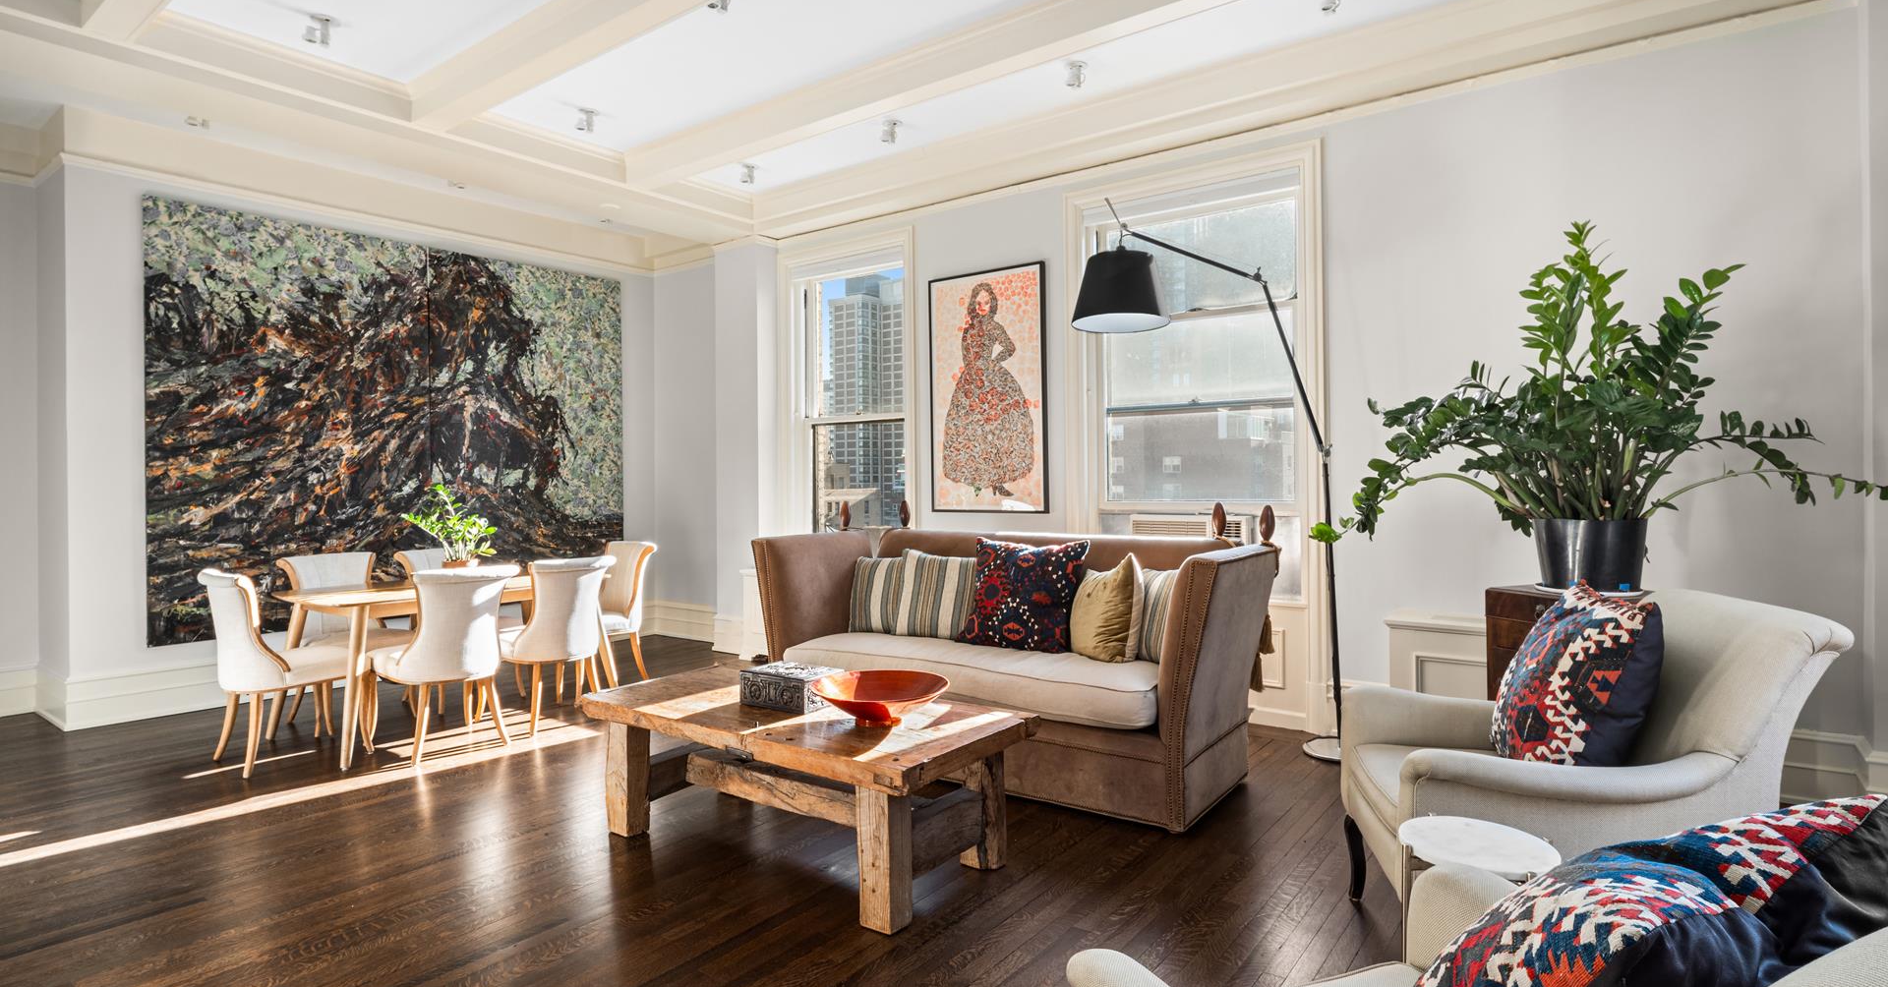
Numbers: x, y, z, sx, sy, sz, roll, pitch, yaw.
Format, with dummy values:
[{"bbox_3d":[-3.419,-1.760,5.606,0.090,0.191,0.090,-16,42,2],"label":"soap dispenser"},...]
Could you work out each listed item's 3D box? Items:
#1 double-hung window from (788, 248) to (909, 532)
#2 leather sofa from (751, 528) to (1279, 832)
[{"bbox_3d":[-0.676,-0.554,6.267,1.070,2.120,0.120,0,1,36],"label":"double-hung window"},{"bbox_3d":[0.240,0.700,4.164,2.400,1.030,0.820,0,1,36],"label":"leather sofa"}]

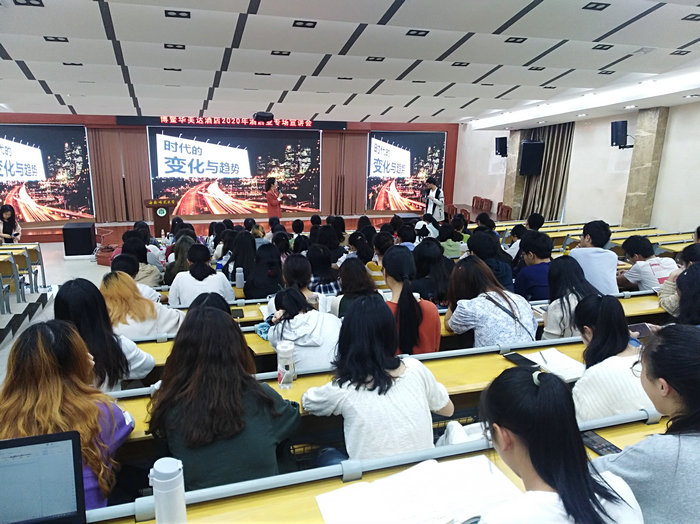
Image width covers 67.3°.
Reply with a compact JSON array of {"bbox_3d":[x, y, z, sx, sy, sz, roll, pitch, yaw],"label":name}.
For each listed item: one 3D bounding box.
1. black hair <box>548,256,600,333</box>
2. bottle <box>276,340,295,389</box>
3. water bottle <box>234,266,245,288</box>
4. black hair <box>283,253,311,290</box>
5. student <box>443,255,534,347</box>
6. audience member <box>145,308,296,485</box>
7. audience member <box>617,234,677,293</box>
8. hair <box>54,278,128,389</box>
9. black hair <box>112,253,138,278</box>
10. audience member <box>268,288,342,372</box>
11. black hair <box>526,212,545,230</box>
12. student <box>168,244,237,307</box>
[{"bbox_3d":[1.347,0.194,3.152,0.250,0.440,0.290,-3,16,-17],"label":"black hair"},{"bbox_3d":[-0.264,0.422,2.146,0.068,0.194,0.068,-3,16,-17],"label":"bottle"},{"bbox_3d":[-0.941,0.132,4.474,0.068,0.190,0.068,-3,15,-17],"label":"water bottle"},{"bbox_3d":[-0.337,0.061,3.369,0.190,0.230,0.210,-5,16,-22],"label":"black hair"},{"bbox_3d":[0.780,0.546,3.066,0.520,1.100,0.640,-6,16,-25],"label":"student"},{"bbox_3d":[-0.445,0.703,1.839,0.520,1.170,0.650,-3,16,-17],"label":"audience member"},{"bbox_3d":[2.482,0.329,4.498,0.520,1.150,0.700,-6,17,-27],"label":"audience member"},{"bbox_3d":[-1.149,0.320,2.350,0.280,0.480,0.280,-3,16,-17],"label":"hair"},{"bbox_3d":[-1.710,0.027,3.990,0.190,0.200,0.220,-3,16,-17],"label":"black hair"},{"bbox_3d":[-0.252,0.674,2.782,0.500,1.070,0.700,-6,16,-25],"label":"audience member"},{"bbox_3d":[2.328,-0.507,6.575,0.190,0.210,0.220,-7,17,-28],"label":"black hair"},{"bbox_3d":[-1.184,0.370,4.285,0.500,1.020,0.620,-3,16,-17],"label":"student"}]

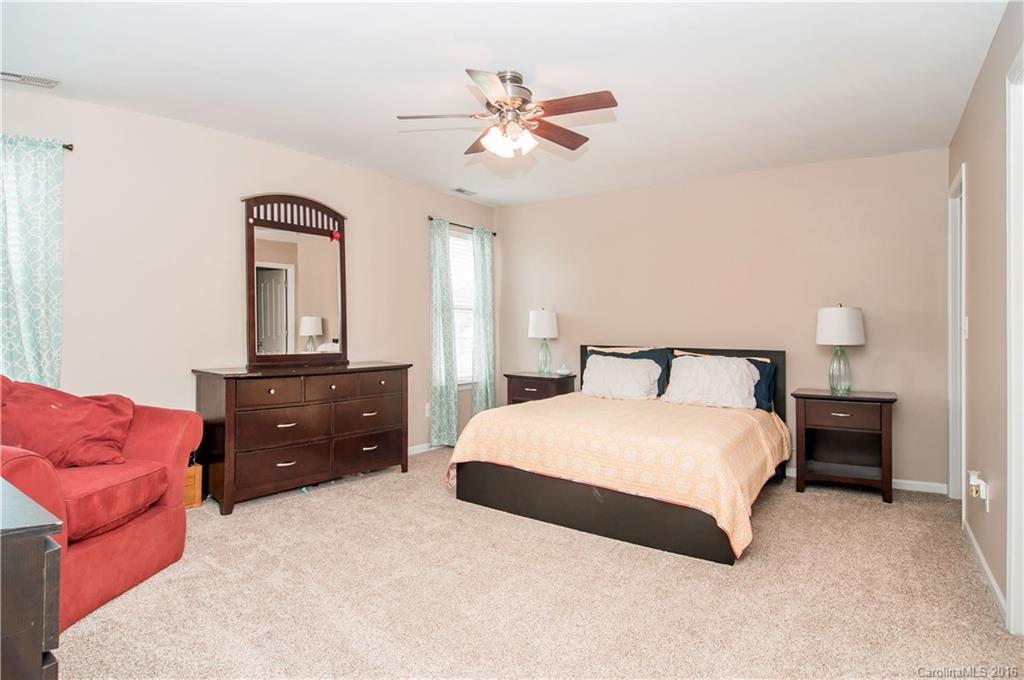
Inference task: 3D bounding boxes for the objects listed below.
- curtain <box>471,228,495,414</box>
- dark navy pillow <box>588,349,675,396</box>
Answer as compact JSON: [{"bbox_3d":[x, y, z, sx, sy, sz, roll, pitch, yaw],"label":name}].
[{"bbox_3d":[-0.301,-0.029,5.029,0.092,2.183,0.275,2,3,40],"label":"curtain"},{"bbox_3d":[1.076,0.291,4.386,0.694,0.428,0.153,1,-19,33],"label":"dark navy pillow"}]

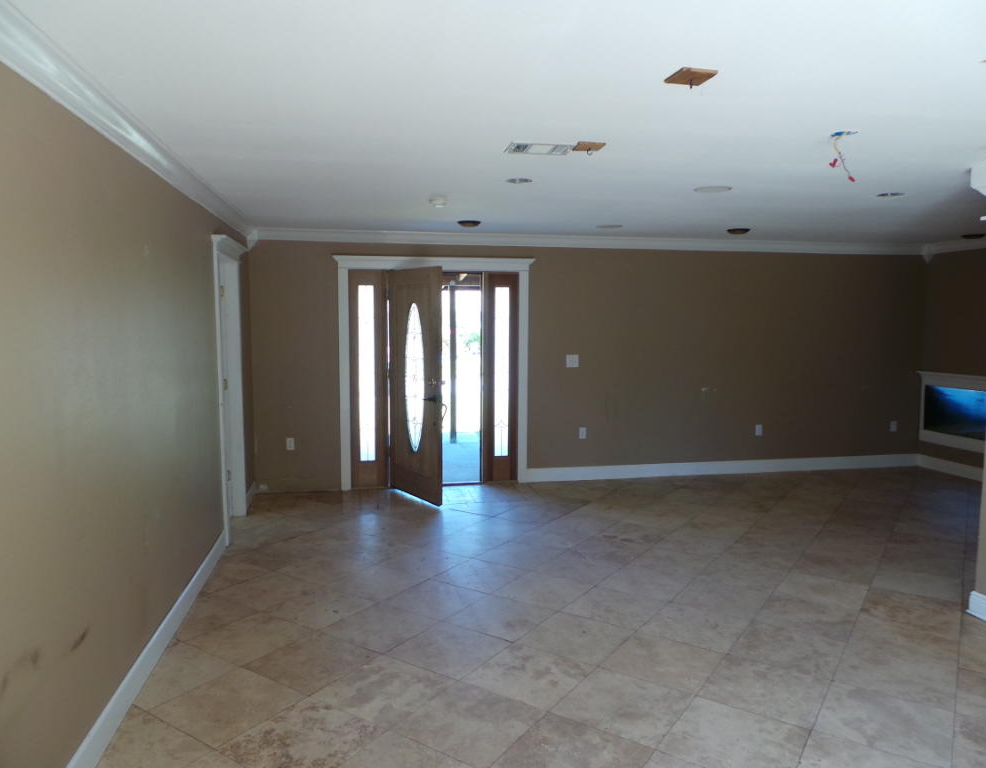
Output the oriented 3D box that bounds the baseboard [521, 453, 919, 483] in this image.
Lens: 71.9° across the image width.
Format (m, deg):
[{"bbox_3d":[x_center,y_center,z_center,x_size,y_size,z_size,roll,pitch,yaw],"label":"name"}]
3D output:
[{"bbox_3d":[2.543,0.883,7.217,4.510,0.143,0.020,-1,5,-11],"label":"baseboard"}]

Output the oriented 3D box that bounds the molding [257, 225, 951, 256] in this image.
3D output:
[{"bbox_3d":[1.337,-1.385,6.726,7.020,0.098,0.095,-1,5,-11],"label":"molding"}]

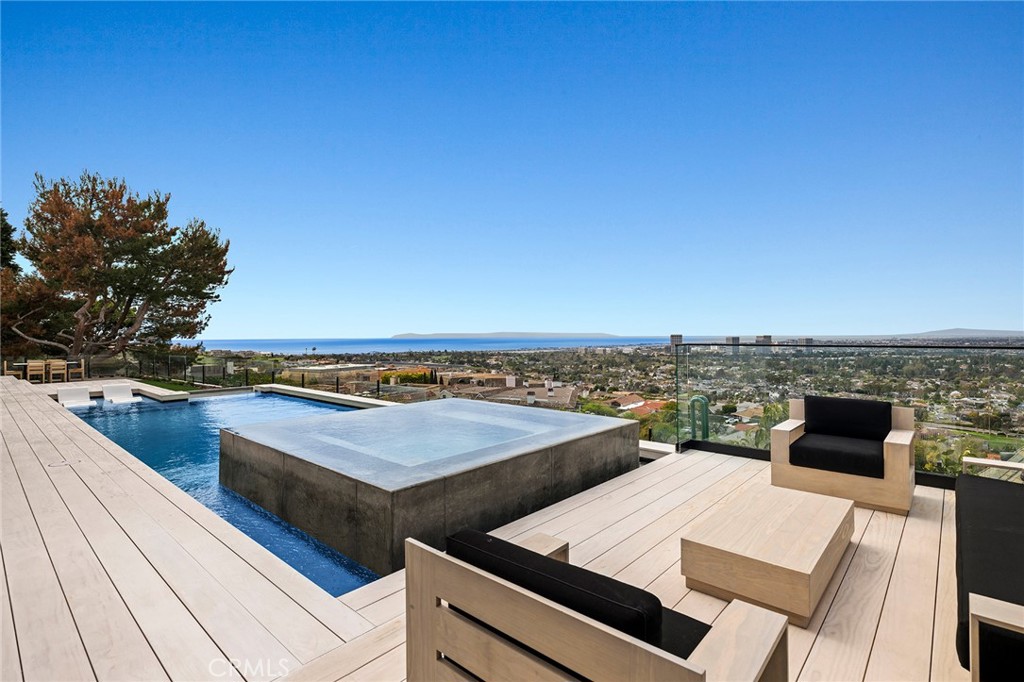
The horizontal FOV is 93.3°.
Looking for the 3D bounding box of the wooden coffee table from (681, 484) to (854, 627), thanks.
[{"bbox_3d":[1.589,1.201,2.909,0.608,0.269,1.304,0,0,42],"label":"wooden coffee table"}]

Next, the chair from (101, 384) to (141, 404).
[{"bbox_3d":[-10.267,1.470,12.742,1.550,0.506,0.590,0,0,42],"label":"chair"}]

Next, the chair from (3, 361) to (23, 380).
[{"bbox_3d":[-17.944,1.152,17.400,0.470,0.840,0.470,0,0,42],"label":"chair"}]

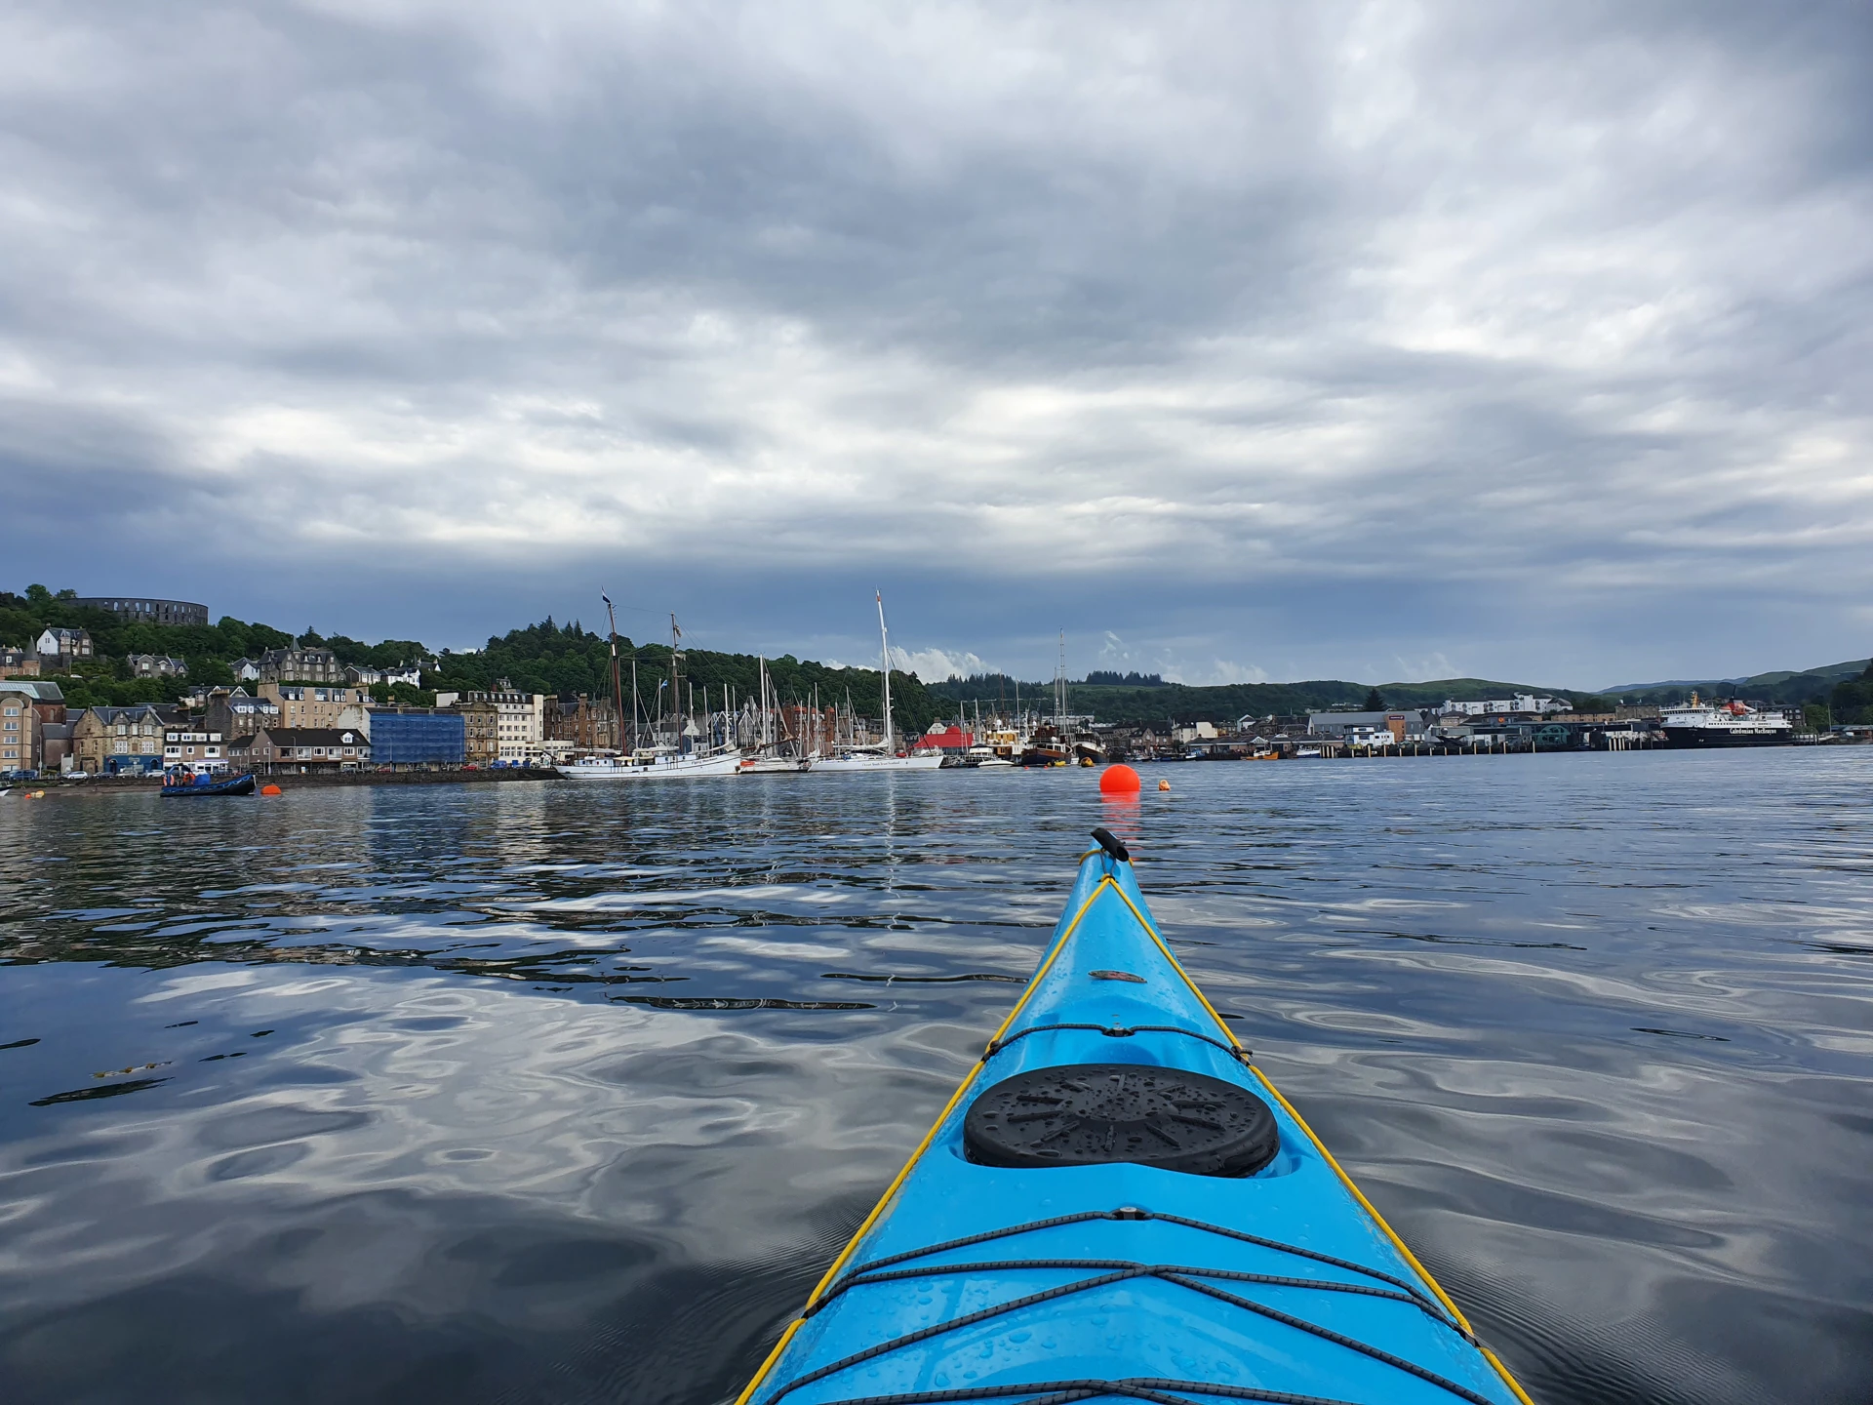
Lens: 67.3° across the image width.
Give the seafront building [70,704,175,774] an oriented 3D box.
[{"bbox_3d":[-168.340,8.180,289.920,10.740,15.000,12.450,-3,-3,30],"label":"seafront building"}]

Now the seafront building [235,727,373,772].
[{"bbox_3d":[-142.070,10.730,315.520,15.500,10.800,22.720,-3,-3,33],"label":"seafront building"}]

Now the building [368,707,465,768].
[{"bbox_3d":[-129.400,8.980,341.750,12.040,16.000,26.760,-3,-3,33],"label":"building"}]

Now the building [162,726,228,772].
[{"bbox_3d":[-159.410,10.900,297.840,10.000,9.800,13.680,-3,-3,33],"label":"building"}]

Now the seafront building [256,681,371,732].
[{"bbox_3d":[-152.900,5.370,347.560,10.860,19.000,24.460,-3,-3,33],"label":"seafront building"}]

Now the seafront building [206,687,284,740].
[{"bbox_3d":[-161.020,5.970,327.260,10.740,17.400,11.700,-3,-3,33],"label":"seafront building"}]

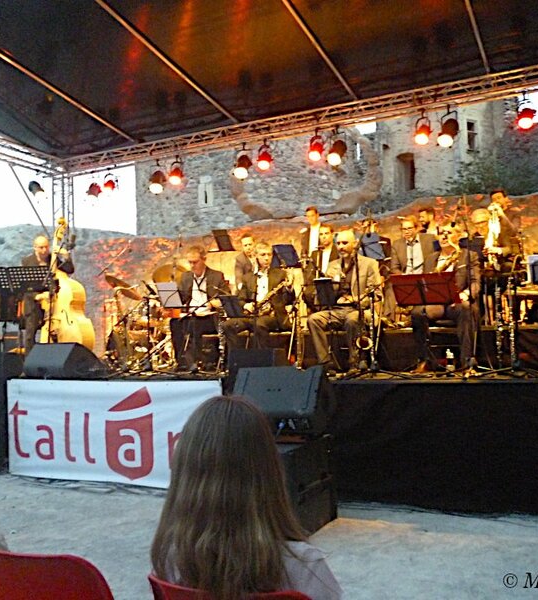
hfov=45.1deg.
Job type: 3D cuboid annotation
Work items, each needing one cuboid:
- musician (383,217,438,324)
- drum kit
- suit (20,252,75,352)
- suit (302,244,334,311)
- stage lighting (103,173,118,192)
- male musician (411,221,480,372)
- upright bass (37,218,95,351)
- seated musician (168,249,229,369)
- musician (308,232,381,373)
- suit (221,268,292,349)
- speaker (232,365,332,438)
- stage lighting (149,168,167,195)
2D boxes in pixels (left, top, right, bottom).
[{"bbox_3d":[1.574,-0.308,7.250,0.560,1.280,0.750,-3,-3,18],"label":"musician"},{"bbox_3d":[-1.331,0.204,7.150,1.150,1.180,0.950,-5,-5,38],"label":"drum kit"},{"bbox_3d":[-2.721,0.117,7.950,0.620,1.420,0.420,-1,-3,-18],"label":"suit"},{"bbox_3d":[0.597,-0.242,7.650,0.480,0.880,0.480,-3,-3,14],"label":"suit"},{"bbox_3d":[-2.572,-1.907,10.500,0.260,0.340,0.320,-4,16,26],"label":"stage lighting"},{"bbox_3d":[1.536,-0.039,5.600,0.580,1.280,0.760,-4,-3,21],"label":"male musician"},{"bbox_3d":[-2.613,-0.097,8.350,0.670,1.860,0.480,-4,-8,28],"label":"upright bass"},{"bbox_3d":[-0.757,0.091,6.950,0.540,1.320,0.720,-4,-4,27],"label":"seated musician"},{"bbox_3d":[0.674,0.005,5.850,0.640,1.320,0.820,-3,-3,20],"label":"musician"},{"bbox_3d":[-0.106,0.177,6.550,0.580,1.000,0.700,-4,-3,29],"label":"suit"},{"bbox_3d":[0.092,0.707,4.600,0.600,0.450,0.480,-3,-3,20],"label":"speaker"},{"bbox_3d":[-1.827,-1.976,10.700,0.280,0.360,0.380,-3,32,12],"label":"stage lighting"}]

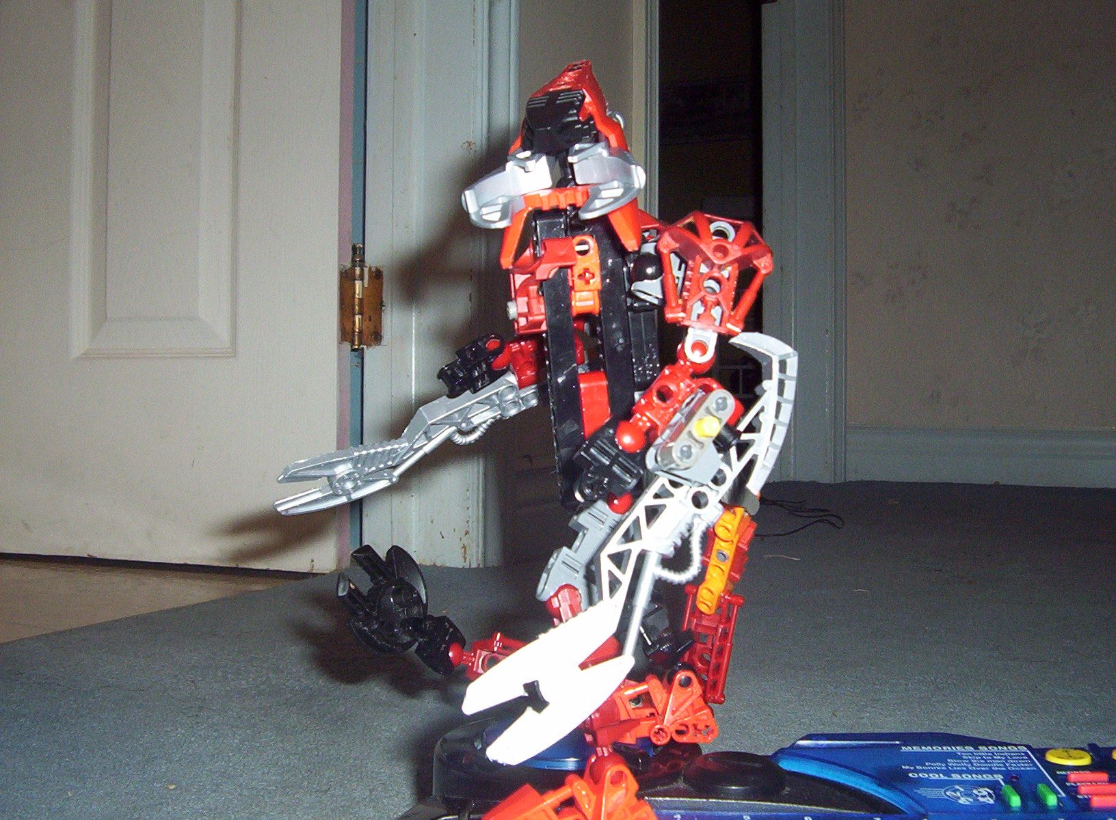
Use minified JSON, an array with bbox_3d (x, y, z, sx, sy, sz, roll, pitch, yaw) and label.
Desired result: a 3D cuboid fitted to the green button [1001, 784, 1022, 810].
[{"bbox_3d":[0.147,0.125,0.408,0.004,0.003,0.014,0,-1,4],"label":"green button"}]

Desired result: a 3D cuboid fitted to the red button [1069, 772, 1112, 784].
[{"bbox_3d":[0.180,0.124,0.427,0.014,0.003,0.004,0,-1,4],"label":"red button"}]

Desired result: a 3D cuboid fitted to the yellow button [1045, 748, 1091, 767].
[{"bbox_3d":[0.182,0.124,0.448,0.016,0.003,0.015,0,-1,4],"label":"yellow button"}]

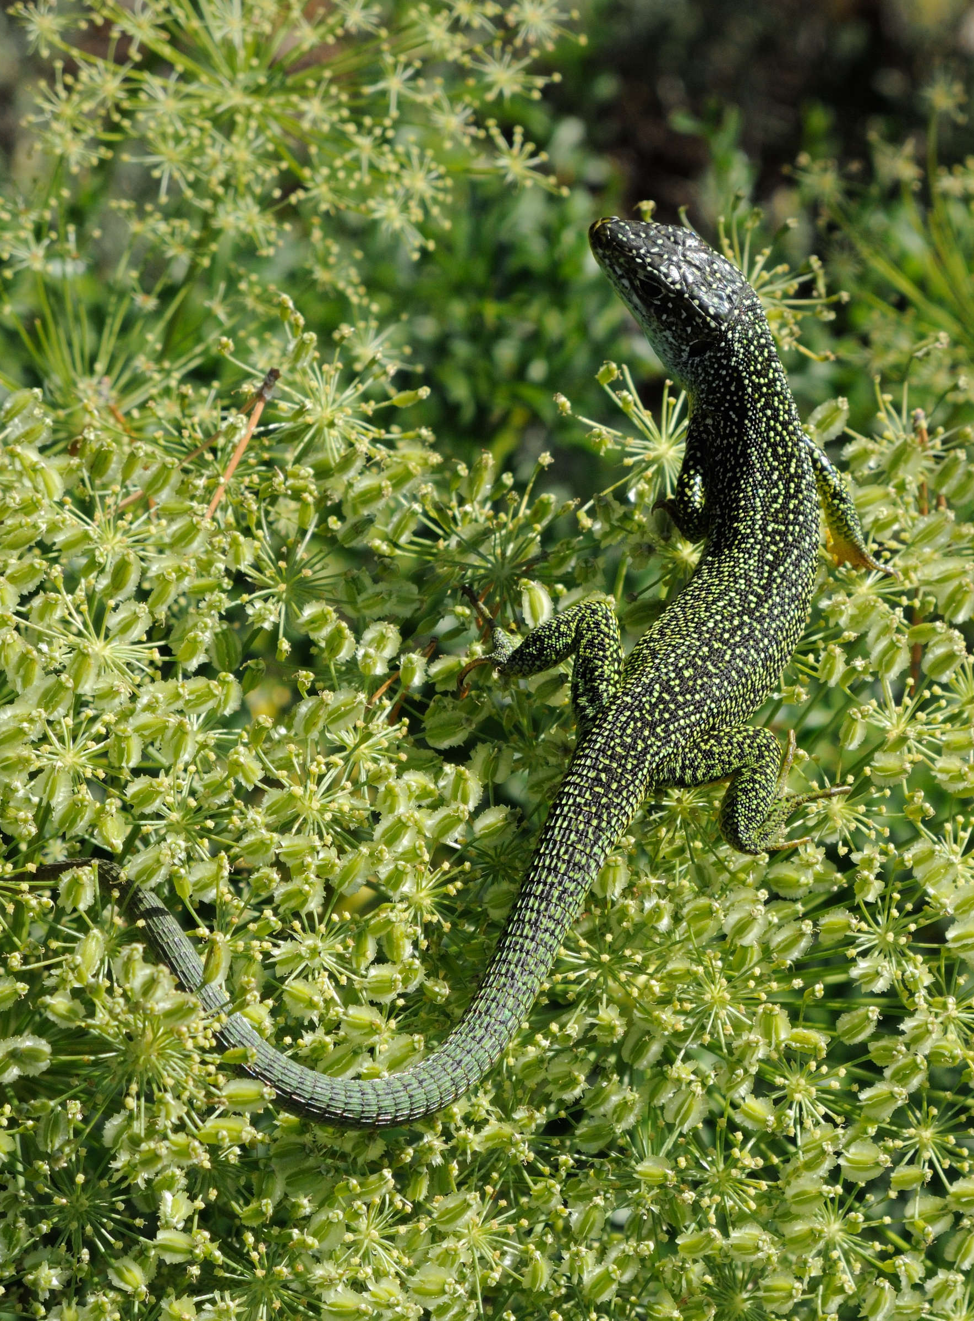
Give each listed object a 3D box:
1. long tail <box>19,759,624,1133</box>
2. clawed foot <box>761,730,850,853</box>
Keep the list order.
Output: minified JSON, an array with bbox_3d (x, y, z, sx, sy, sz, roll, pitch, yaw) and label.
[{"bbox_3d":[-0.021,0.039,0.730,0.087,0.028,0.057,0,43,0],"label":"long tail"},{"bbox_3d":[0.046,0.019,0.740,0.018,0.009,0.016,-27,49,-26],"label":"clawed foot"}]

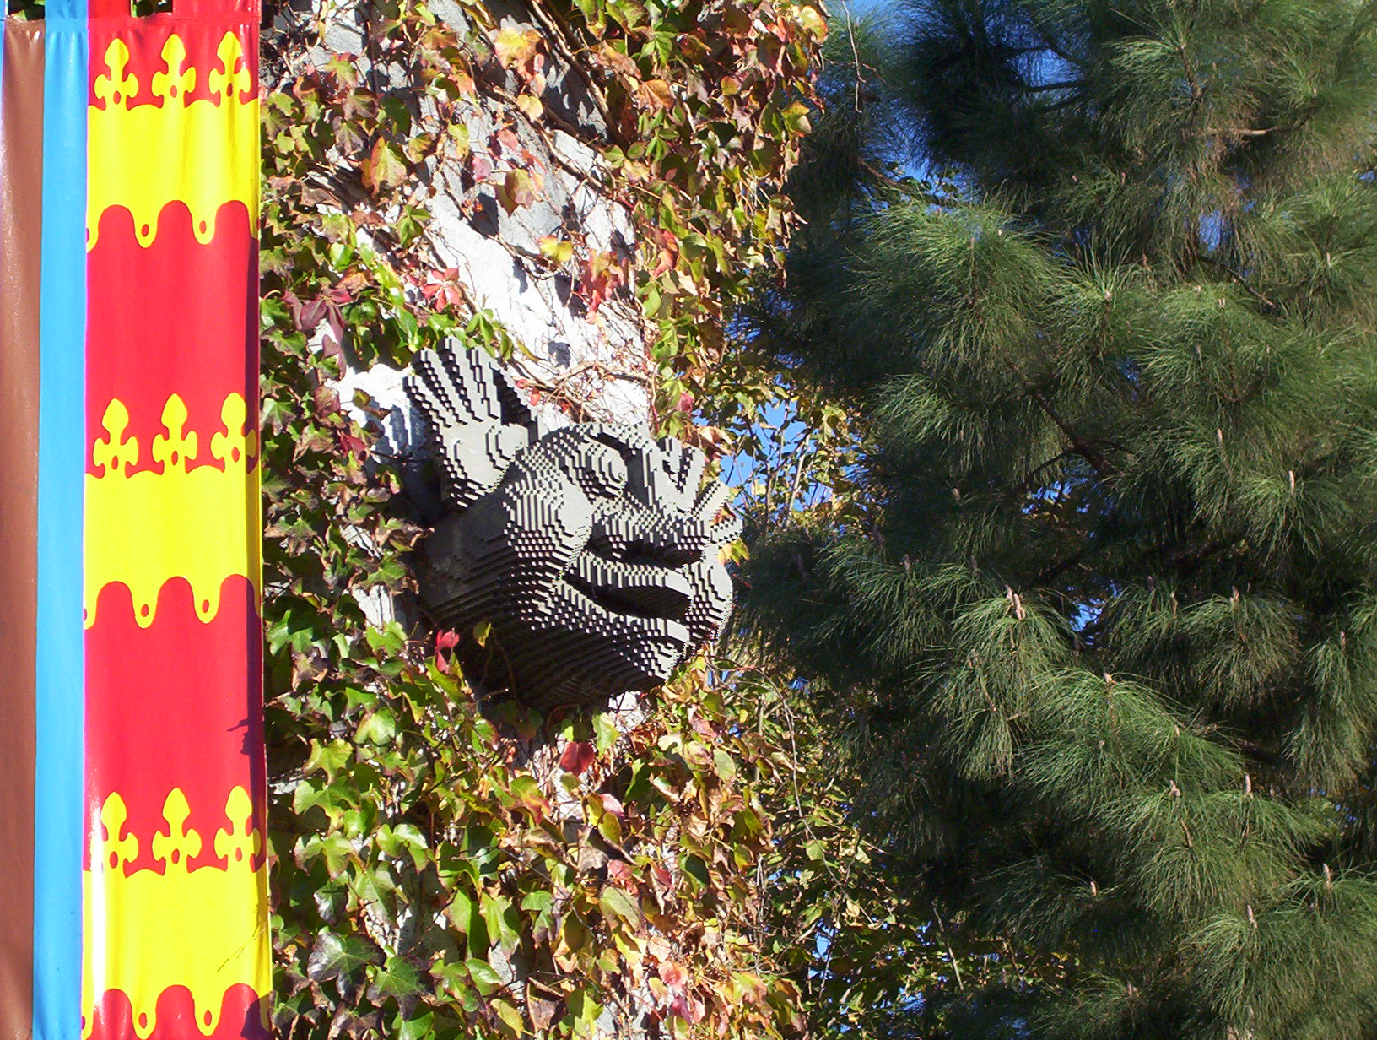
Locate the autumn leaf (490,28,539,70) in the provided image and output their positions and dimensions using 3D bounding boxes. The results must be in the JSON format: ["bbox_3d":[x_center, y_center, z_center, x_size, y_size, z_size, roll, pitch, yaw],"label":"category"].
[{"bbox_3d":[-0.315,-0.856,8.980,0.089,0.077,0.025,8,-28,-22],"label":"autumn leaf"}]

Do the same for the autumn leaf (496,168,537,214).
[{"bbox_3d":[-0.307,-0.587,8.835,0.070,0.084,0.025,8,-28,-22],"label":"autumn leaf"}]

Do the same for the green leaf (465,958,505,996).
[{"bbox_3d":[-0.331,0.743,8.053,0.063,0.061,0.025,8,-28,-22],"label":"green leaf"}]

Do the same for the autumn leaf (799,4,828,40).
[{"bbox_3d":[0.240,-0.958,9.500,0.053,0.068,0.025,8,-28,-22],"label":"autumn leaf"}]

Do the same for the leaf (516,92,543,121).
[{"bbox_3d":[-0.288,-0.748,8.952,0.045,0.051,0.025,8,-28,-22],"label":"leaf"}]

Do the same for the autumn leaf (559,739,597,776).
[{"bbox_3d":[-0.189,0.404,8.422,0.062,0.062,0.025,8,-28,-22],"label":"autumn leaf"}]

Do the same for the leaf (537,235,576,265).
[{"bbox_3d":[-0.237,-0.485,8.868,0.066,0.053,0.025,8,-28,-22],"label":"leaf"}]

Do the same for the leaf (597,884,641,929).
[{"bbox_3d":[-0.116,0.654,8.378,0.072,0.074,0.025,8,-28,-22],"label":"leaf"}]

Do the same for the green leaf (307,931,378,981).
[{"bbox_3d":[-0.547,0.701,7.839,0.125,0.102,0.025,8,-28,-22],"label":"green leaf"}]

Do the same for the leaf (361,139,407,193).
[{"bbox_3d":[-0.529,-0.615,8.592,0.080,0.103,0.025,8,-28,-22],"label":"leaf"}]

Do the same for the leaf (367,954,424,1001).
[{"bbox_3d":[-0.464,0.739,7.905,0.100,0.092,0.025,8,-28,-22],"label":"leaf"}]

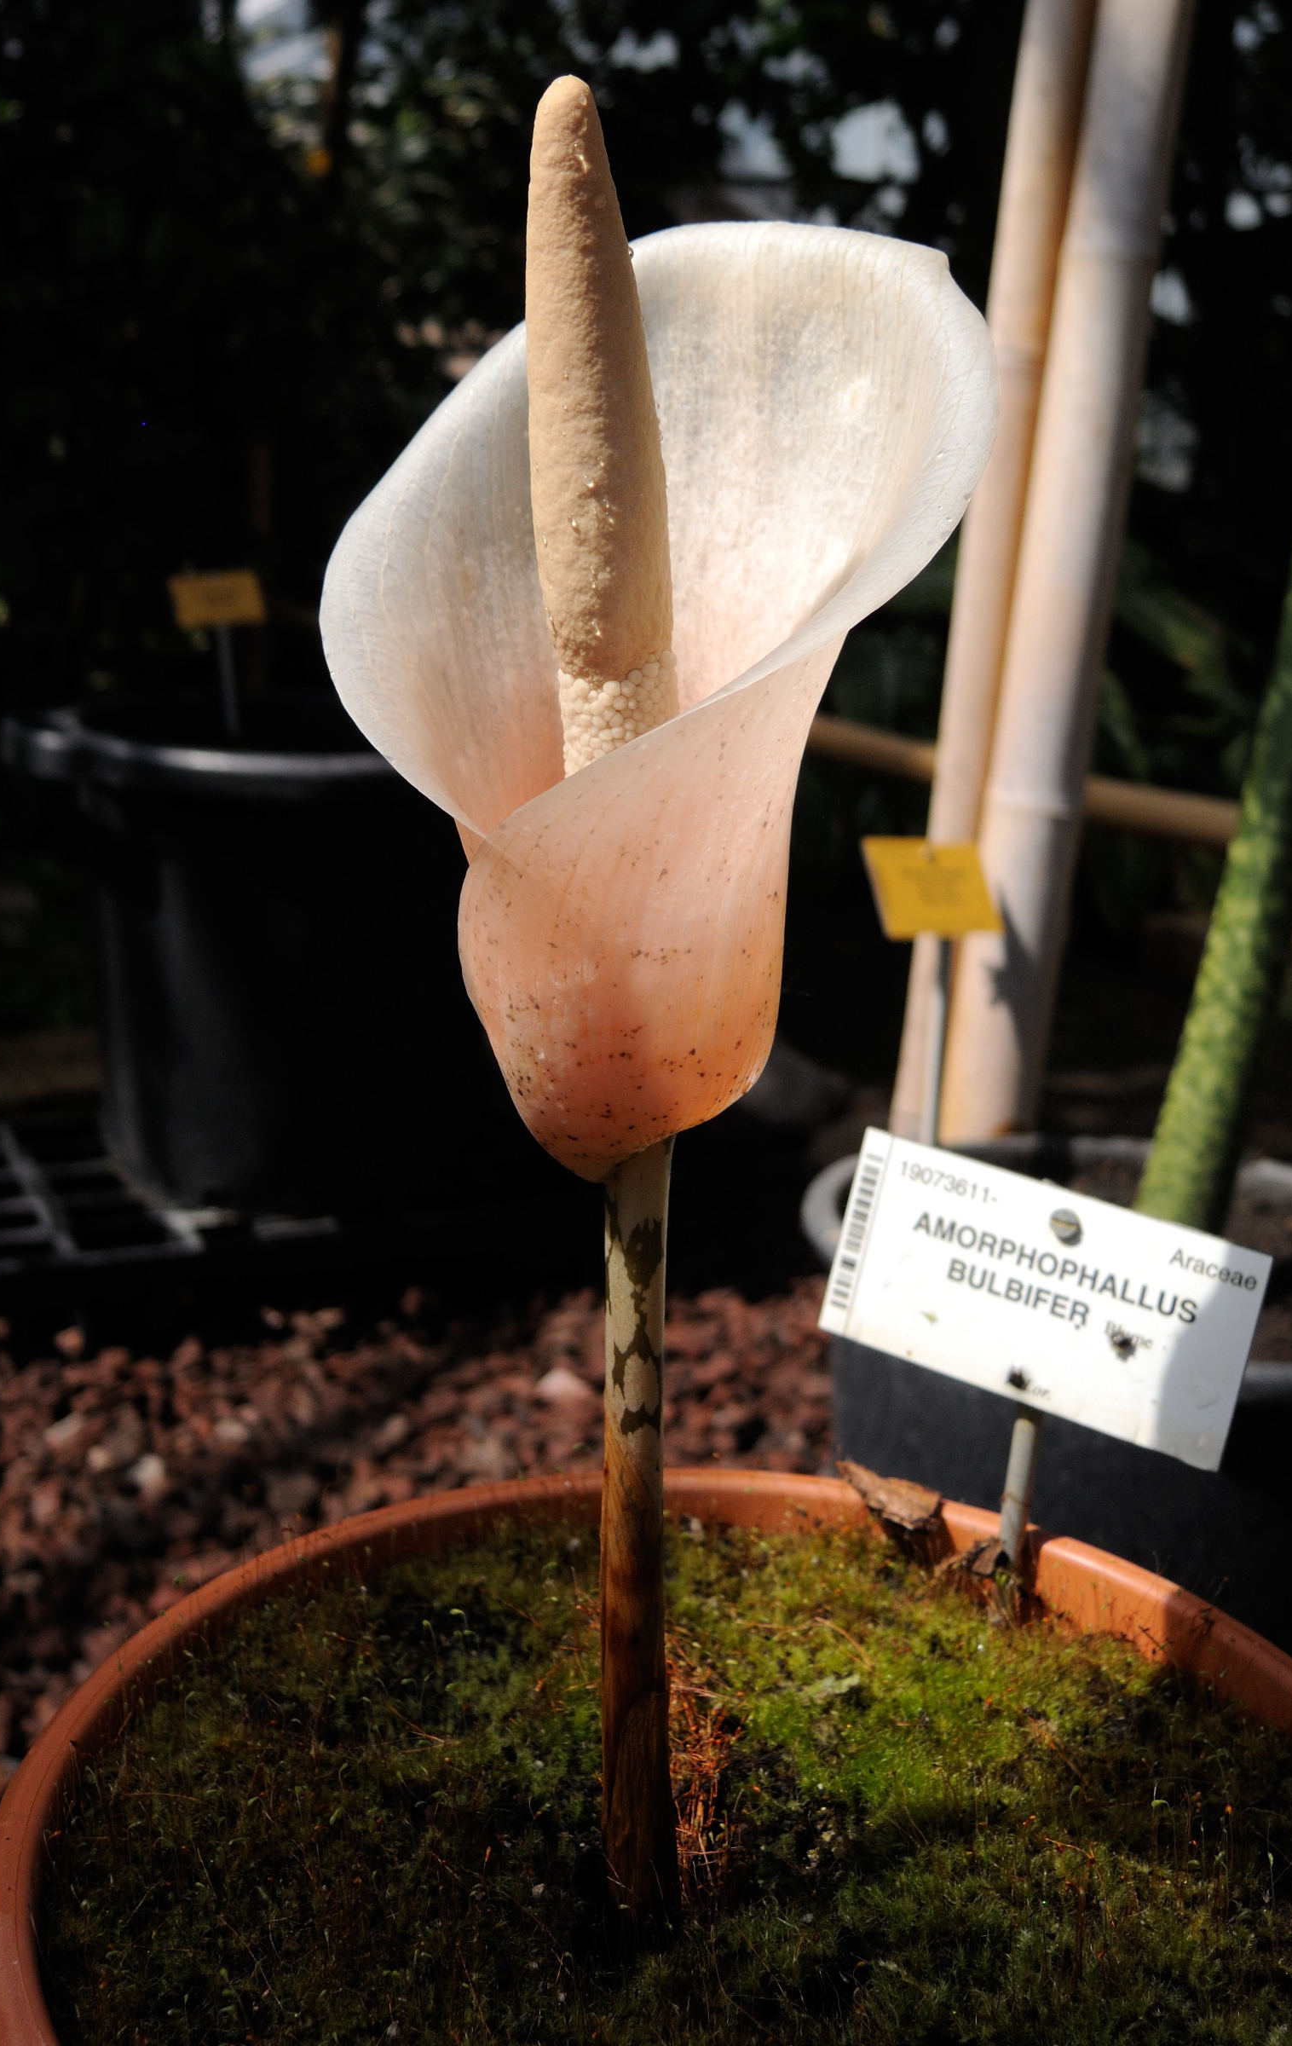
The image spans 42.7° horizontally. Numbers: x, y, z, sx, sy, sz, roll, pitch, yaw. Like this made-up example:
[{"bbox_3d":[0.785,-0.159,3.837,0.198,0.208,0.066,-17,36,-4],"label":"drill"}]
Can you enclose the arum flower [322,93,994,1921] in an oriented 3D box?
[{"bbox_3d":[0.002,0.021,0.281,0.103,0.326,0.090,8,17,23],"label":"arum flower"}]

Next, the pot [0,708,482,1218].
[{"bbox_3d":[-0.276,-0.063,1.324,0.425,0.332,0.322,-2,16,-10],"label":"pot"}]

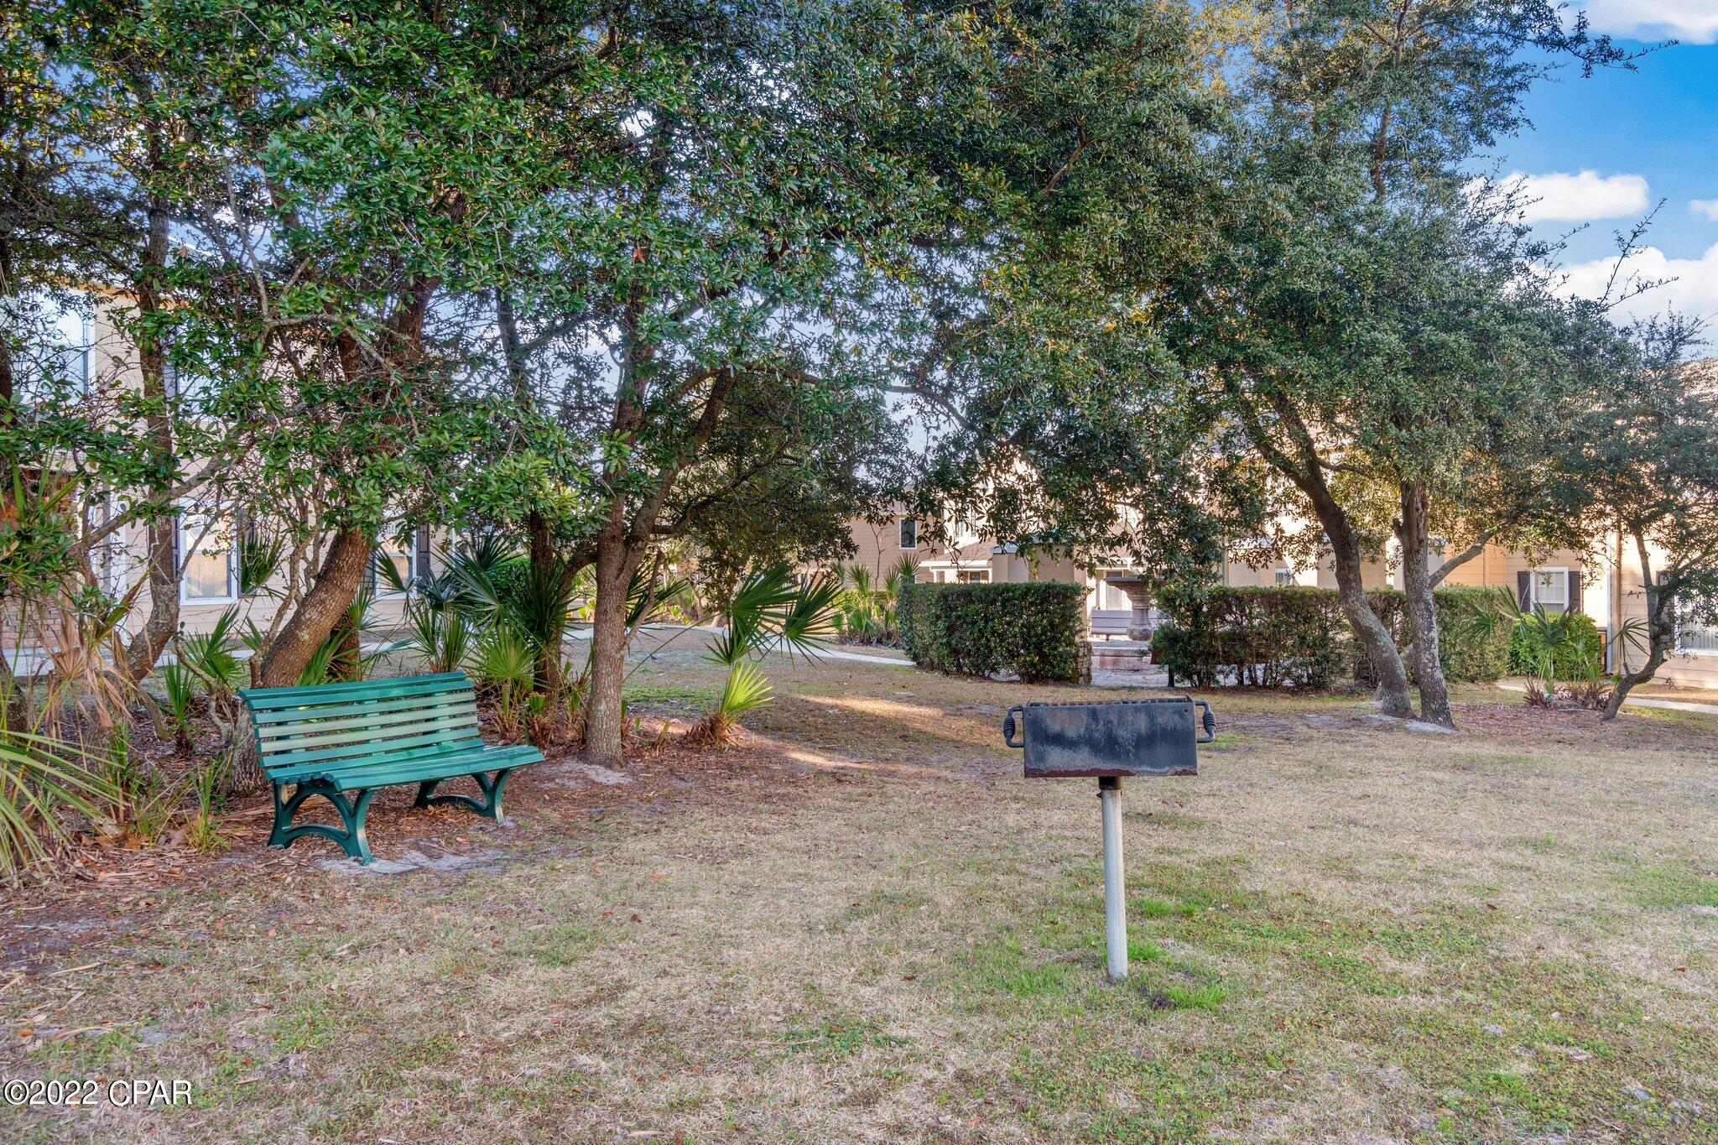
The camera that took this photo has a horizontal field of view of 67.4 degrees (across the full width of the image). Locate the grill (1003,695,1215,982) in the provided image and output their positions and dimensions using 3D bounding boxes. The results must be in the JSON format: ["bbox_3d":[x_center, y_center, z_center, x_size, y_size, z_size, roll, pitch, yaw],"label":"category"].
[{"bbox_3d":[0.790,0.835,4.060,0.650,0.880,0.370,0,0,11],"label":"grill"}]

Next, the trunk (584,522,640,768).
[{"bbox_3d":[-1.680,0.480,8.750,0.370,1.630,0.330,0,0,0],"label":"trunk"}]

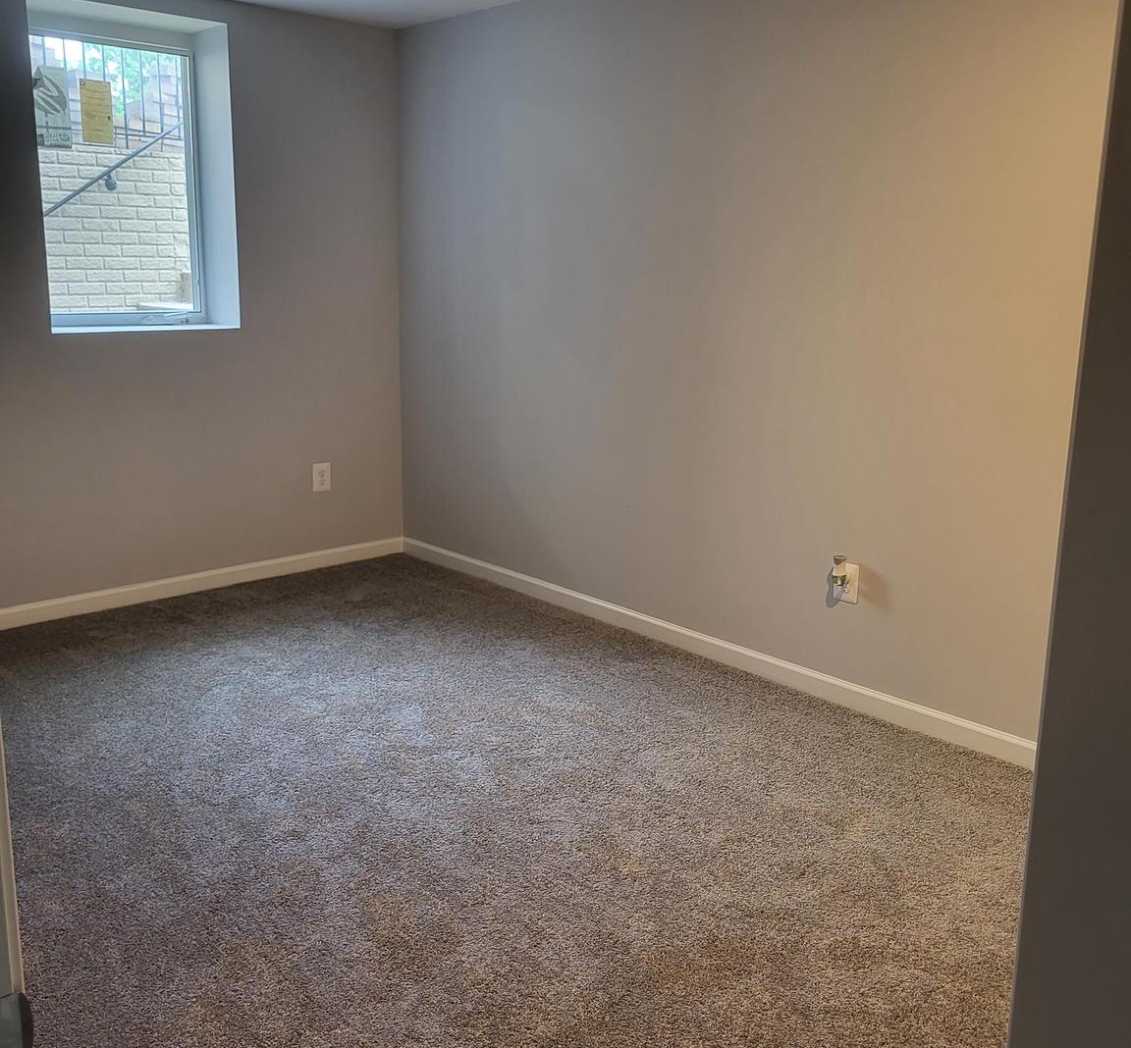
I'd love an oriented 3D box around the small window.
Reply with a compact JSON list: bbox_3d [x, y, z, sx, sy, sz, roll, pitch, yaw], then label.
[{"bbox_3d":[-1.820,-1.347,4.515,0.730,1.104,0.091,-11,18,-42],"label":"small window"}]

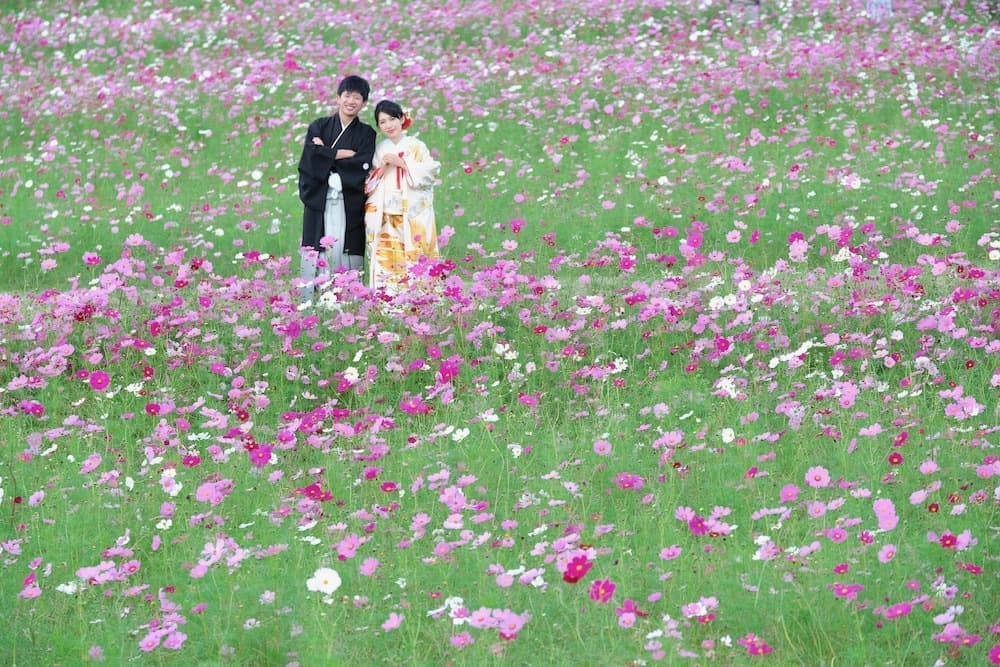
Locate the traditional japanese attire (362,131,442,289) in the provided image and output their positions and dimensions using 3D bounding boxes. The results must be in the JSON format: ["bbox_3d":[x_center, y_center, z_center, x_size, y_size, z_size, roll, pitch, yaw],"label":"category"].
[{"bbox_3d":[-0.660,-0.704,39.500,0.515,1.314,0.430,1,4,7],"label":"traditional japanese attire"}]

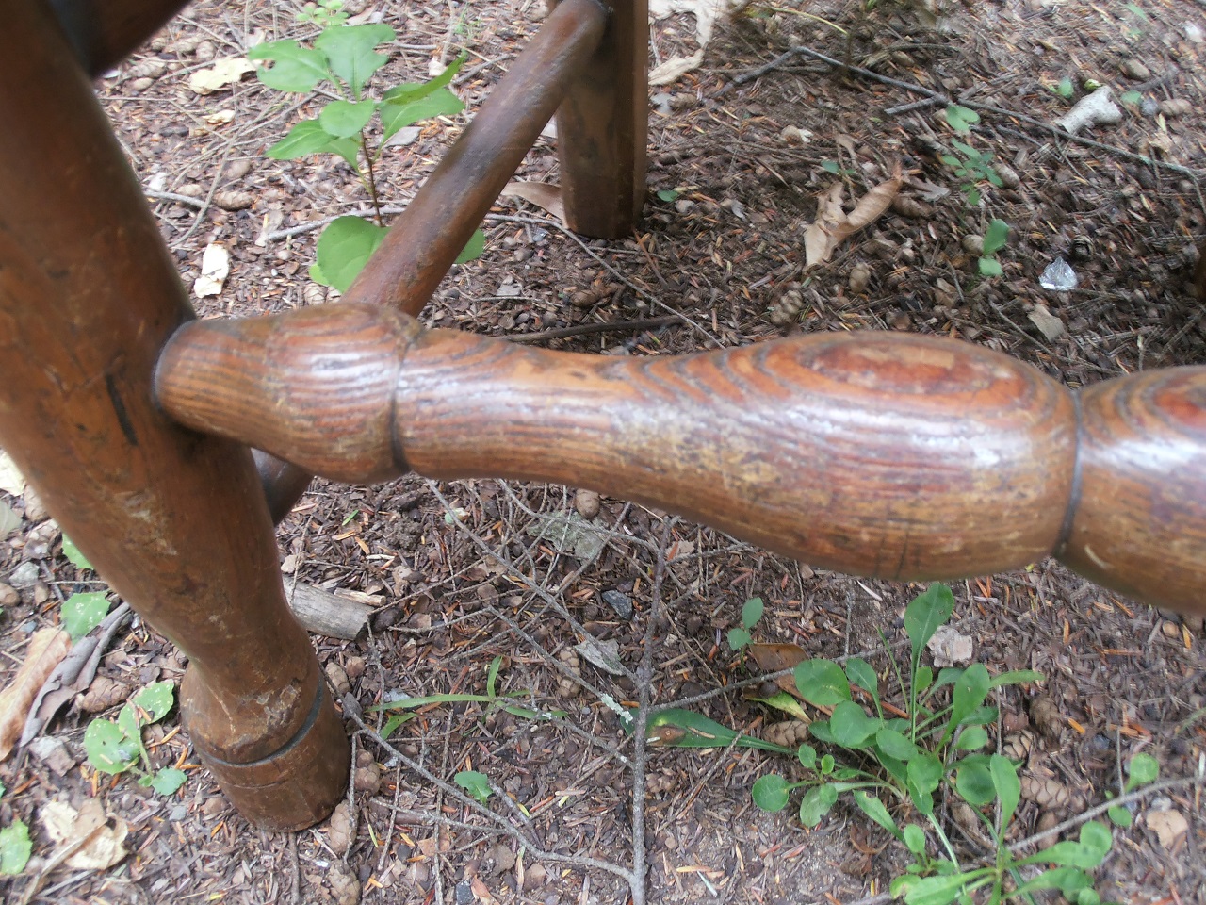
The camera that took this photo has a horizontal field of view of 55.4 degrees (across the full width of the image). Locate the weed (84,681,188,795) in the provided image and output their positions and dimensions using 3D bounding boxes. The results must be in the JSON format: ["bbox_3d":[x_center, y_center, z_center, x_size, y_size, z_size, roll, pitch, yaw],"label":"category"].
[{"bbox_3d":[-0.162,0.102,0.406,0.037,0.020,0.033,0,44,0],"label":"weed"}]

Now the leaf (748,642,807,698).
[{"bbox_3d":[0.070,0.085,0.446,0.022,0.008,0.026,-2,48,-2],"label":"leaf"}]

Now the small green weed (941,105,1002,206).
[{"bbox_3d":[0.214,-0.174,0.677,0.037,0.038,0.083,0,44,0],"label":"small green weed"}]

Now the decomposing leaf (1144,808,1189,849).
[{"bbox_3d":[0.200,0.132,0.406,0.012,0.004,0.013,-13,49,-11],"label":"decomposing leaf"}]

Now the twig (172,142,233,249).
[{"bbox_3d":[-0.223,-0.150,0.662,0.013,0.006,0.104,5,48,5],"label":"twig"}]

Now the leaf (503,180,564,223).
[{"bbox_3d":[-0.040,-0.146,0.674,0.030,0.013,0.058,-36,56,-29],"label":"leaf"}]

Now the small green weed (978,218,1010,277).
[{"bbox_3d":[0.216,-0.113,0.635,0.018,0.024,0.022,0,46,0],"label":"small green weed"}]

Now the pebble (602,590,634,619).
[{"bbox_3d":[0.006,0.063,0.477,0.011,0.007,0.017,-32,54,-27],"label":"pebble"}]

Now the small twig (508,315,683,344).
[{"bbox_3d":[-0.004,-0.065,0.601,0.095,0.005,0.006,-6,46,-6],"label":"small twig"}]

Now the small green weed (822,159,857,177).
[{"bbox_3d":[0.141,-0.170,0.691,0.022,0.012,0.016,0,44,0],"label":"small green weed"}]

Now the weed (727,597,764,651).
[{"bbox_3d":[0.057,0.070,0.460,0.015,0.023,0.017,0,46,0],"label":"weed"}]

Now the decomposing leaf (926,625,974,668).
[{"bbox_3d":[0.137,0.077,0.455,0.018,0.006,0.017,2,48,2],"label":"decomposing leaf"}]

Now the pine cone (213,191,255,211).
[{"bbox_3d":[-0.204,-0.140,0.636,0.022,0.011,0.011,0,48,0],"label":"pine cone"}]

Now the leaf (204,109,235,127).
[{"bbox_3d":[-0.238,-0.208,0.716,0.018,0.006,0.010,-26,53,-22],"label":"leaf"}]

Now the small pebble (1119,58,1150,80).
[{"bbox_3d":[0.347,-0.250,0.750,0.019,0.011,0.013,31,54,25],"label":"small pebble"}]

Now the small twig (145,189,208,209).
[{"bbox_3d":[-0.253,-0.150,0.677,0.049,0.006,0.006,13,45,13],"label":"small twig"}]

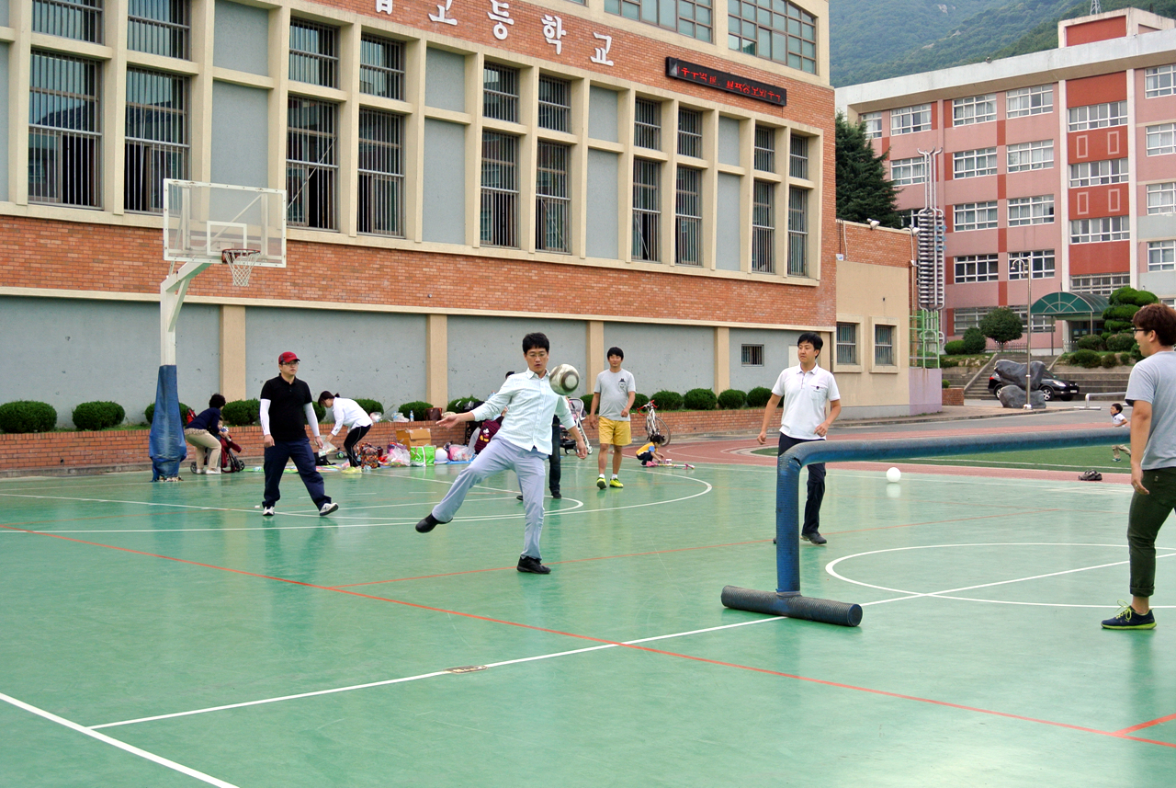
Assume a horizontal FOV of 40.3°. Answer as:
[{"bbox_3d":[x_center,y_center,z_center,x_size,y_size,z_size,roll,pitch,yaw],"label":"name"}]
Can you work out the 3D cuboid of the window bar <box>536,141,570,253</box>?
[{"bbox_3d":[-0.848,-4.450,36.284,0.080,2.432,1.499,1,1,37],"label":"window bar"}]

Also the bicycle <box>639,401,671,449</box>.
[{"bbox_3d":[1.440,0.647,34.400,0.550,1.020,1.600,0,0,-14],"label":"bicycle"}]

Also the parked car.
[{"bbox_3d":[25.301,-0.522,91.000,1.940,1.750,4.800,0,1,-43],"label":"parked car"}]

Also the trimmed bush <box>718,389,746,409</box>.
[{"bbox_3d":[3.678,0.129,41.000,0.780,0.520,0.800,0,0,0],"label":"trimmed bush"}]

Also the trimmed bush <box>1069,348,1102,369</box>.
[{"bbox_3d":[26.721,-1.898,86.000,1.850,1.050,1.650,0,1,0],"label":"trimmed bush"}]

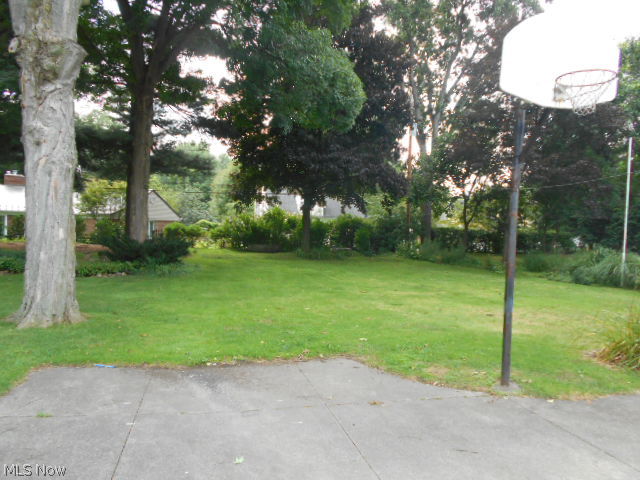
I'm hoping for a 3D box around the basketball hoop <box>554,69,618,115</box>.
[{"bbox_3d":[2.345,-1.260,4.290,0.470,0.390,0.540,2,1,-14],"label":"basketball hoop"}]

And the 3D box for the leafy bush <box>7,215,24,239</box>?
[{"bbox_3d":[-24.071,-1.028,38.000,1.500,1.950,1.400,2,1,0],"label":"leafy bush"}]

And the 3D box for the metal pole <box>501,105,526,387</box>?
[{"bbox_3d":[2.095,0.040,5.210,0.090,3.100,0.090,2,1,-14],"label":"metal pole"}]

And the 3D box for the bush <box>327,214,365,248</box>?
[{"bbox_3d":[1.764,-0.533,32.000,2.400,2.300,2.000,2,1,0],"label":"bush"}]

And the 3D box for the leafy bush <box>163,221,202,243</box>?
[{"bbox_3d":[-8.803,-0.451,31.000,2.450,1.400,2.100,2,1,0],"label":"leafy bush"}]

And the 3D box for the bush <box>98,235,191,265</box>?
[{"bbox_3d":[-6.864,0.371,18.800,3.600,1.250,2.500,2,1,0],"label":"bush"}]

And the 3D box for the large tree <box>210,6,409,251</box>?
[{"bbox_3d":[-0.644,-6.843,29.500,12.200,15.100,11.500,2,1,0],"label":"large tree"}]

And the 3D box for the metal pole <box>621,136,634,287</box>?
[{"bbox_3d":[11.049,-1.026,17.300,0.085,5.450,0.085,2,1,0],"label":"metal pole"}]

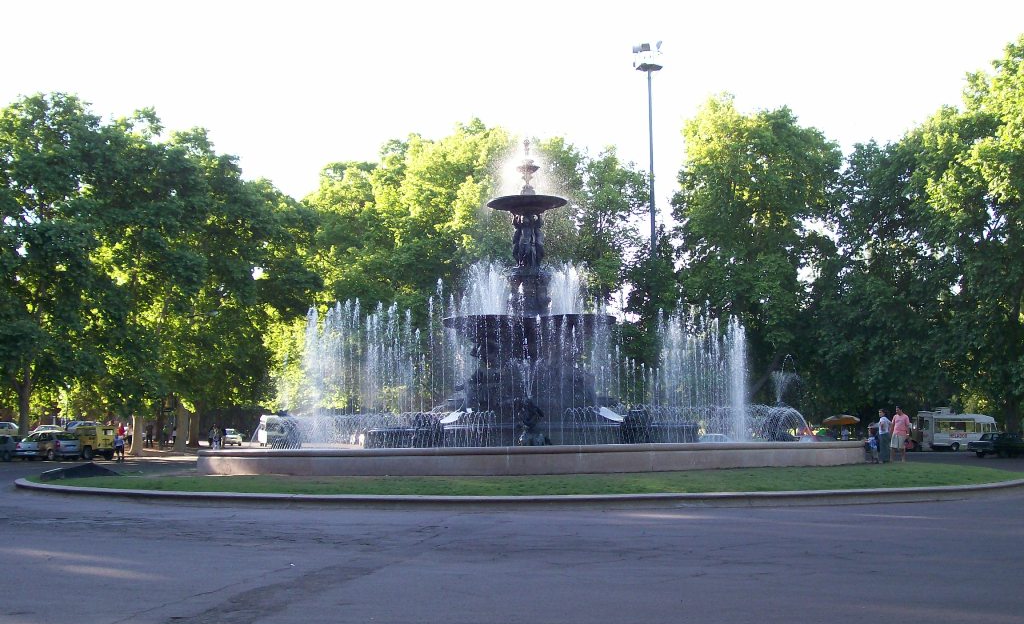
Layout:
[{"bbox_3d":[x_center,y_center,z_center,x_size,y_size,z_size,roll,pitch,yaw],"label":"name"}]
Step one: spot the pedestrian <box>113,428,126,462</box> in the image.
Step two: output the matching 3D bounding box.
[{"bbox_3d":[-19.734,6.713,67.000,0.520,1.640,0.360,1,-6,-18],"label":"pedestrian"}]

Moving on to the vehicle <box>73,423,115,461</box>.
[{"bbox_3d":[-22.361,6.999,71.000,4.100,1.830,1.750,-5,-7,34],"label":"vehicle"}]

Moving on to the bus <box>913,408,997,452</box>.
[{"bbox_3d":[30.214,8.074,91.000,5.600,2.880,2.150,0,-6,-12],"label":"bus"}]

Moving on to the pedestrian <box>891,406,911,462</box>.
[{"bbox_3d":[12.016,3.794,41.200,0.560,1.740,0.380,-4,-6,25],"label":"pedestrian"}]

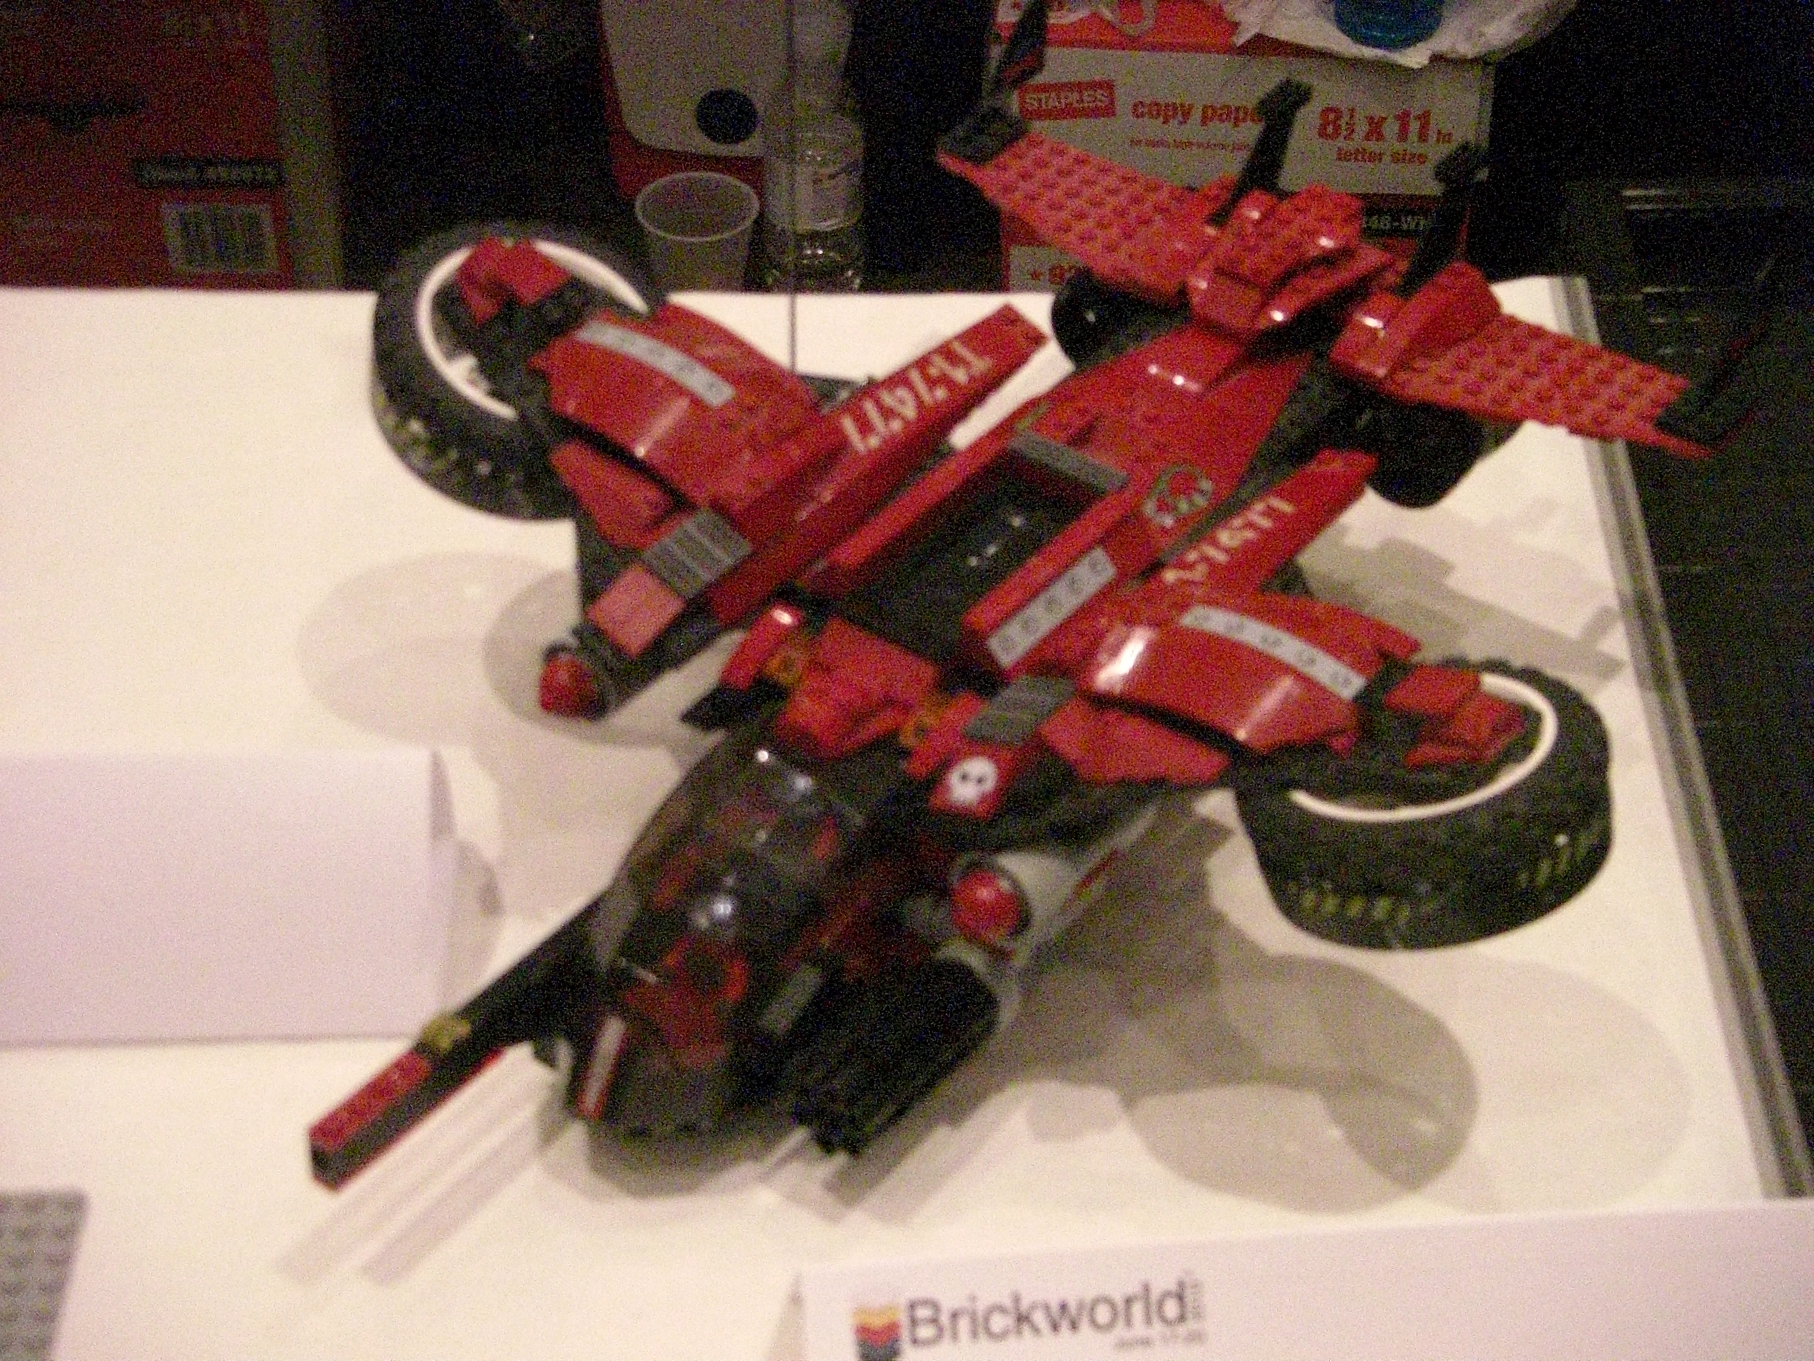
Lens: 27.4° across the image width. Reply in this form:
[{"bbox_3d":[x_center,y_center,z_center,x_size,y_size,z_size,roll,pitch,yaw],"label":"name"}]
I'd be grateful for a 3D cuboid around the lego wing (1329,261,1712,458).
[{"bbox_3d":[0.161,-0.078,0.946,0.097,0.016,0.050,26,45,28],"label":"lego wing"}]

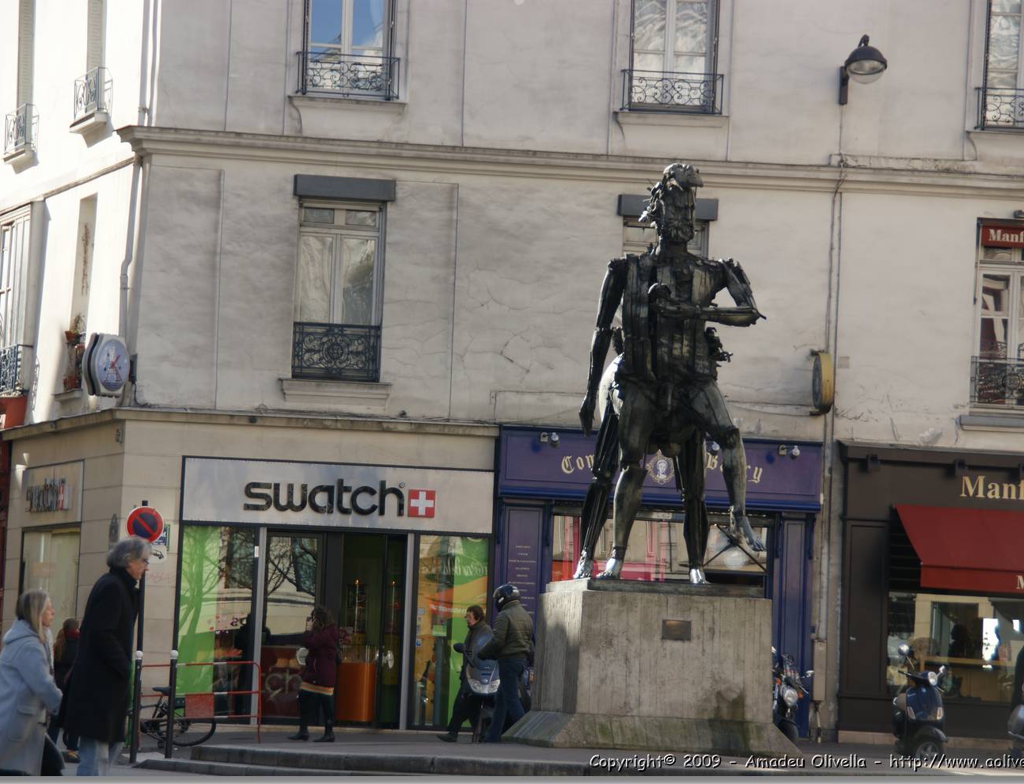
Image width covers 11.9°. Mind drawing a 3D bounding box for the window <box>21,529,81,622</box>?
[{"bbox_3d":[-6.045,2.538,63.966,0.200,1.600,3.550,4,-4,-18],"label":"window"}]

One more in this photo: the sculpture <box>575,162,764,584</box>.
[{"bbox_3d":[1.713,-0.199,57.439,2.120,4.800,3.500,3,-4,-9],"label":"sculpture"}]

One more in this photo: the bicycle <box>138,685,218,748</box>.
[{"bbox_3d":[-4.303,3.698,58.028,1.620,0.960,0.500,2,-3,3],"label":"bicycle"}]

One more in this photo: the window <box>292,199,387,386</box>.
[{"bbox_3d":[-2.208,-1.255,62.380,1.150,2.280,0.220,3,-4,-9],"label":"window"}]

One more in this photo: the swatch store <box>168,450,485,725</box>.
[{"bbox_3d":[-2.188,2.510,60.702,3.900,3.280,0.600,3,-4,-8],"label":"swatch store"}]

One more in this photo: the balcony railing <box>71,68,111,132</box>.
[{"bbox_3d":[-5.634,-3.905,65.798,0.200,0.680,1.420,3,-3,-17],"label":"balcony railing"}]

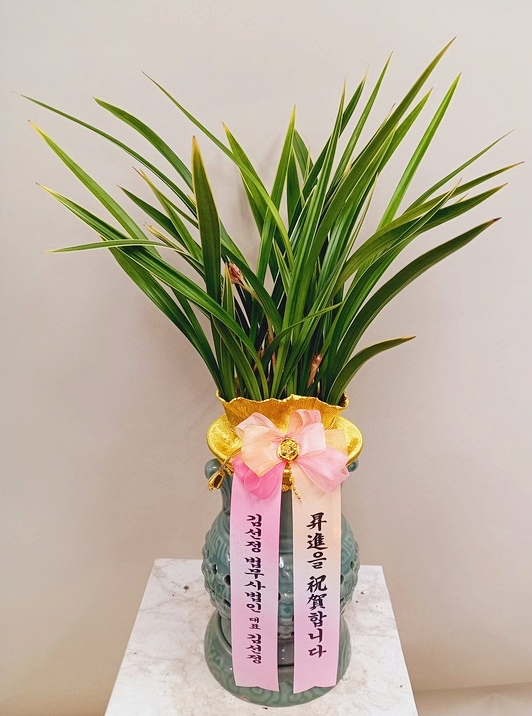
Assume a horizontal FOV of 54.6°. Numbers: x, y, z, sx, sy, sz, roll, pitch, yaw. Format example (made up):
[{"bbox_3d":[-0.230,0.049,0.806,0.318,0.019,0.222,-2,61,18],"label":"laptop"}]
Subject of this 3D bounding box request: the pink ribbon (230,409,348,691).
[{"bbox_3d":[0.020,0.207,0.493,0.110,0.340,0.070,1,20,0],"label":"pink ribbon"}]

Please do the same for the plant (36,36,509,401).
[{"bbox_3d":[0.007,-0.106,0.478,0.430,0.340,0.320,1,20,0],"label":"plant"}]

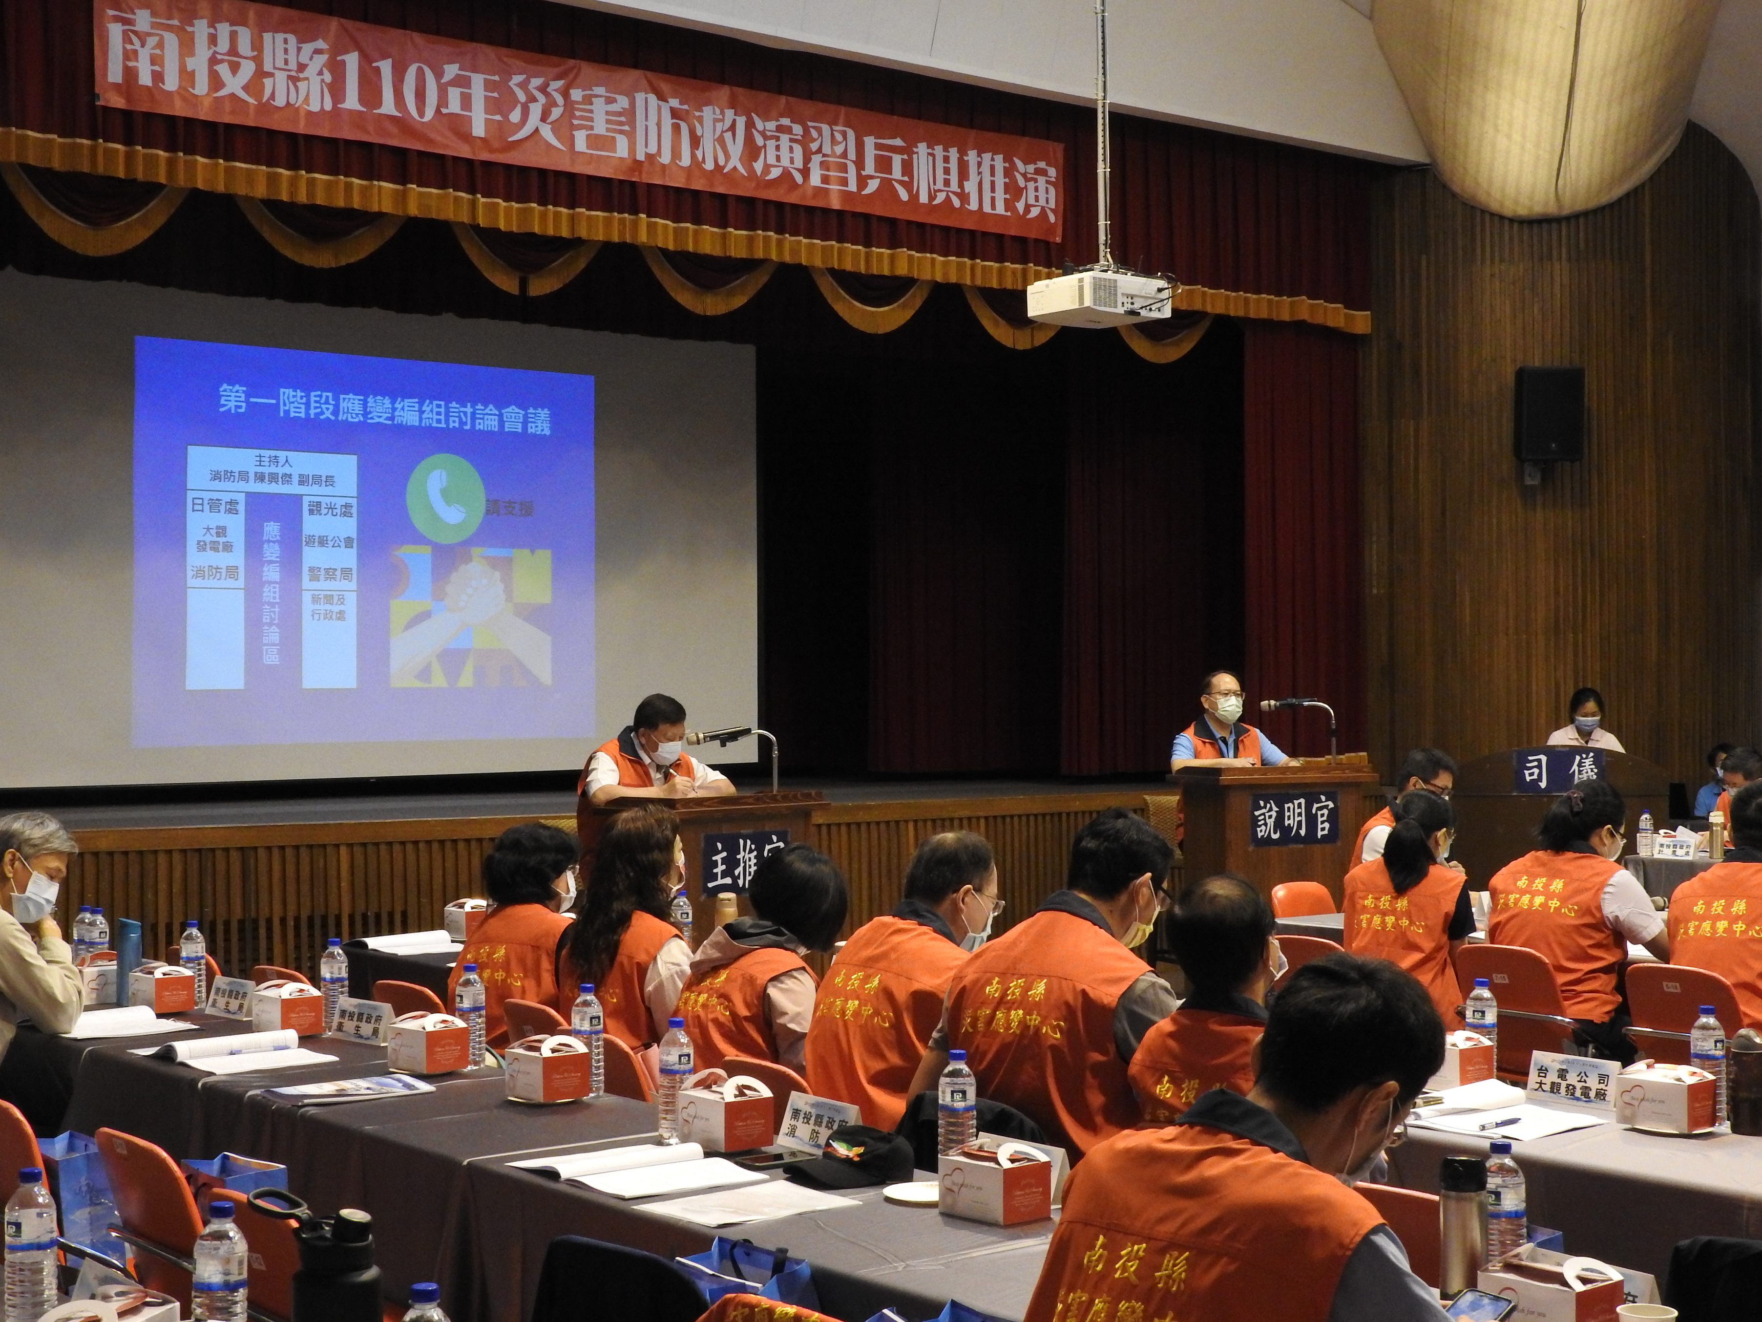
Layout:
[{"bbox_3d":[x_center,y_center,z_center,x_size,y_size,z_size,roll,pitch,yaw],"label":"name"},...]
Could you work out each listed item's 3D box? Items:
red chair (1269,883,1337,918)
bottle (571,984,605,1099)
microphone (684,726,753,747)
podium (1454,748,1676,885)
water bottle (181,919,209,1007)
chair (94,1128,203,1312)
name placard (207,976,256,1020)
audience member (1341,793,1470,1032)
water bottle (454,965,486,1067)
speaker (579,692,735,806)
[{"bbox_3d":[1.770,1.265,9.788,0.450,0.790,0.500,0,-1,-39],"label":"red chair"},{"bbox_3d":[-0.598,0.776,5.200,0.065,0.228,0.065,0,0,0],"label":"bottle"},{"bbox_3d":[-0.585,0.274,9.200,0.250,0.055,0.050,-9,-3,14],"label":"microphone"},{"bbox_3d":[3.385,1.046,12.880,1.080,1.220,0.560,0,0,5],"label":"podium"},{"bbox_3d":[-1.810,0.799,6.703,0.064,0.226,0.064,0,-1,-38],"label":"water bottle"},{"bbox_3d":[-1.141,1.236,4.618,0.500,0.790,0.450,0,-1,-38],"label":"chair"},{"bbox_3d":[-1.657,0.863,6.542,0.066,0.092,0.210,0,-1,-40],"label":"name placard"},{"bbox_3d":[1.796,1.040,8.370,0.460,1.200,0.640,-1,0,45],"label":"audience member"},{"bbox_3d":[-0.904,0.781,5.613,0.064,0.226,0.064,0,-1,0],"label":"water bottle"},{"bbox_3d":[-0.835,0.890,9.330,0.560,1.530,0.520,0,0,-38],"label":"speaker"}]

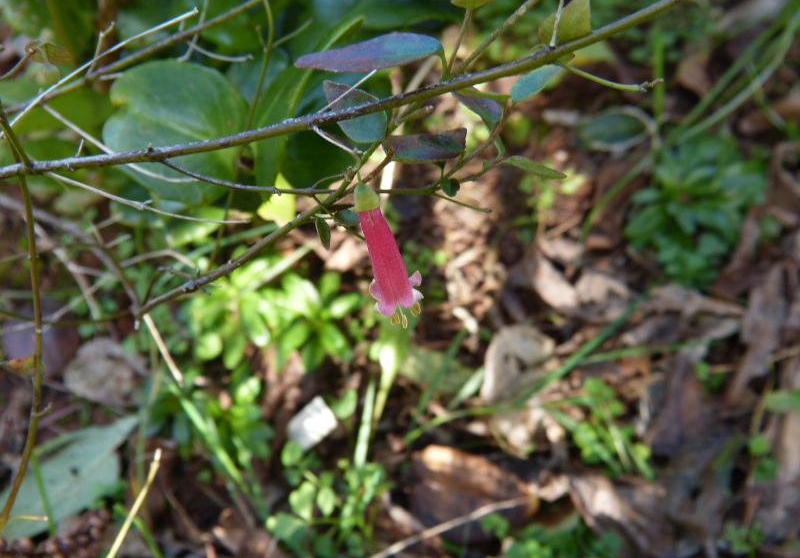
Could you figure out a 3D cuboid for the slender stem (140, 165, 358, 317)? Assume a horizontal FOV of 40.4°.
[{"bbox_3d":[-0.049,-0.011,0.342,0.083,0.006,0.006,-33,0,12],"label":"slender stem"}]

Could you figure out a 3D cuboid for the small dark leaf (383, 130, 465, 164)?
[{"bbox_3d":[0.007,-0.040,0.330,0.025,0.004,0.009,-7,53,-5],"label":"small dark leaf"}]

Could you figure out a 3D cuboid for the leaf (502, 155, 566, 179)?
[{"bbox_3d":[0.042,-0.034,0.335,0.020,0.003,0.007,15,29,-3],"label":"leaf"}]

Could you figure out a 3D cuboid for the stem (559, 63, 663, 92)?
[{"bbox_3d":[0.065,-0.062,0.335,0.033,0.005,0.005,9,0,0],"label":"stem"}]

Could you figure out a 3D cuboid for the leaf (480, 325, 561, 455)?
[{"bbox_3d":[0.074,0.069,0.684,0.047,0.025,0.089,0,40,0],"label":"leaf"}]

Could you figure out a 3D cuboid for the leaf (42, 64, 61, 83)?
[{"bbox_3d":[-0.135,-0.079,0.420,0.007,0.007,0.004,0,40,0],"label":"leaf"}]

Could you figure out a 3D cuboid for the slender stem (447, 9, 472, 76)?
[{"bbox_3d":[0.018,-0.073,0.335,0.002,0.021,0.002,20,15,0],"label":"slender stem"}]

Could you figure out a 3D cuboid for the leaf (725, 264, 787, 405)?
[{"bbox_3d":[0.223,0.035,0.680,0.034,0.018,0.115,10,42,11],"label":"leaf"}]

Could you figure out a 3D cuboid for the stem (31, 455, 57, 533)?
[{"bbox_3d":[-0.185,0.112,0.565,0.004,0.046,0.004,-12,7,0],"label":"stem"}]

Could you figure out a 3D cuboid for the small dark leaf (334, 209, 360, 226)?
[{"bbox_3d":[-0.016,-0.019,0.340,0.009,0.003,0.006,8,45,0],"label":"small dark leaf"}]

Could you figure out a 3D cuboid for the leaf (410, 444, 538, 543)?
[{"bbox_3d":[0.041,0.122,0.623,0.073,0.022,0.054,0,40,0],"label":"leaf"}]

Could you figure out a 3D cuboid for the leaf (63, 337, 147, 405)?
[{"bbox_3d":[-0.190,0.059,0.702,0.049,0.016,0.046,0,40,0],"label":"leaf"}]

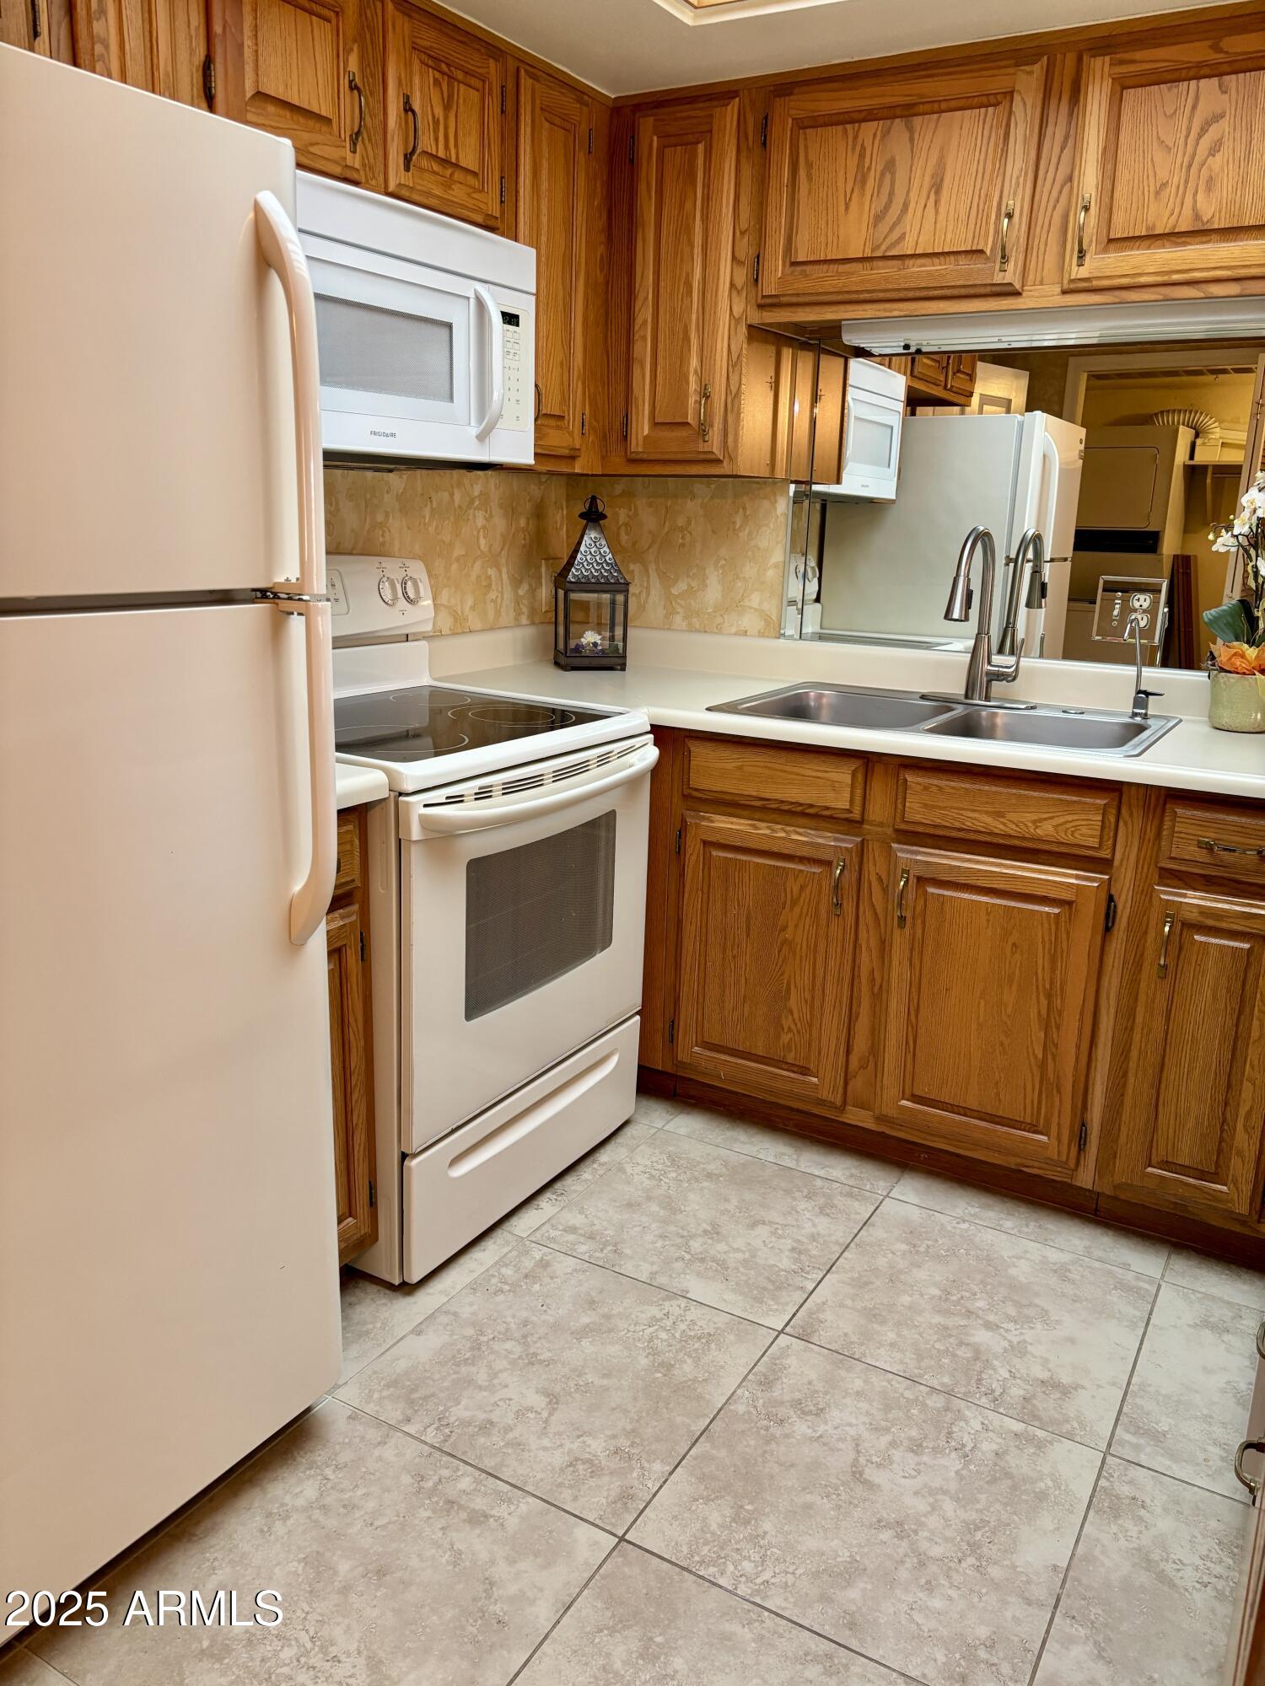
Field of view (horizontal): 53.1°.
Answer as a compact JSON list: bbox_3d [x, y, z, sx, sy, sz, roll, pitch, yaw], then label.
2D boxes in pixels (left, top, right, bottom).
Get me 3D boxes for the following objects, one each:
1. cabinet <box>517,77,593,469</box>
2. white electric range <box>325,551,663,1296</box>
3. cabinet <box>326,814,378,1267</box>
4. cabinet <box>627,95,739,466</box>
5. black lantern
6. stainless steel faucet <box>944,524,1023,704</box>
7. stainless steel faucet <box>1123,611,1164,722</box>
[{"bbox_3d":[-0.298,-1.187,2.674,0.325,0.720,0.265,10,17,29],"label":"cabinet"},{"bbox_3d":[-0.417,0.064,2.471,0.685,1.185,0.763,10,17,29],"label":"white electric range"},{"bbox_3d":[-0.747,0.299,2.049,0.605,0.825,0.280,10,17,29],"label":"cabinet"},{"bbox_3d":[0.175,-1.216,2.837,0.248,0.720,0.325,10,17,29],"label":"cabinet"},{"bbox_3d":[-0.102,-0.643,3.131,0.158,0.416,0.158,-3,15,-16],"label":"black lantern"},{"bbox_3d":[0.729,-0.468,2.621,0.112,0.377,0.284,10,17,29],"label":"stainless steel faucet"},{"bbox_3d":[1.012,-0.348,2.510,0.087,0.212,0.160,12,18,36],"label":"stainless steel faucet"}]

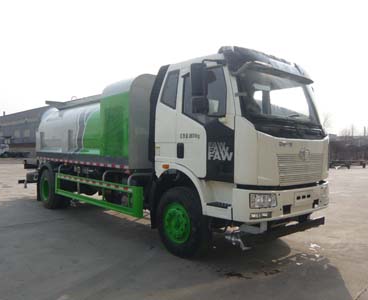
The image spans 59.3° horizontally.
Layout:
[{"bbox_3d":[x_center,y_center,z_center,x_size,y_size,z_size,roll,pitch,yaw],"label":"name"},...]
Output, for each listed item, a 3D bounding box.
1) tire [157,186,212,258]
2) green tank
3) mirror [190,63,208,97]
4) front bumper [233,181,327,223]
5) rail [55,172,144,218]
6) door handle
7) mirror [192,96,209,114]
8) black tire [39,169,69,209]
[{"bbox_3d":[0.005,1.102,4.963,0.280,1.030,1.030,0,1,-44],"label":"tire"},{"bbox_3d":[-1.613,-0.572,8.093,2.420,1.740,4.500,0,1,-44],"label":"green tank"},{"bbox_3d":[0.200,-0.910,4.175,0.220,0.440,0.130,1,1,-5],"label":"mirror"},{"bbox_3d":[1.604,0.713,4.725,2.460,0.450,0.400,0,1,-44],"label":"front bumper"},{"bbox_3d":[-1.906,0.844,6.686,0.100,0.530,3.500,0,1,-44],"label":"rail"},{"bbox_3d":[-0.051,0.007,4.694,0.050,0.225,0.160,0,1,-44],"label":"door handle"},{"bbox_3d":[0.212,-0.572,4.161,0.200,0.235,0.120,1,1,-5],"label":"mirror"},{"bbox_3d":[-3.434,1.012,8.412,0.300,1.030,1.030,0,1,-44],"label":"black tire"}]

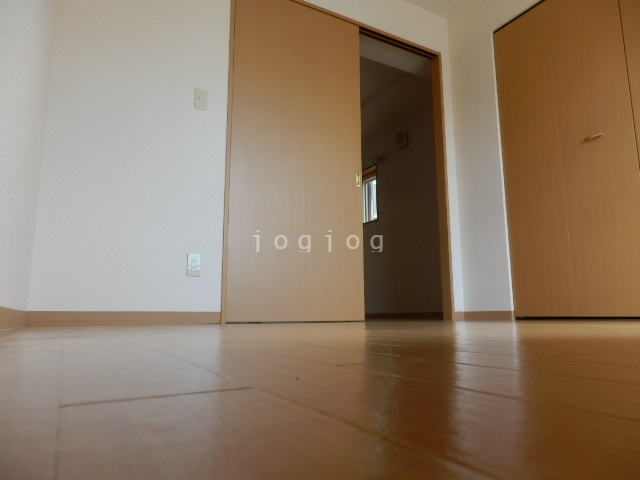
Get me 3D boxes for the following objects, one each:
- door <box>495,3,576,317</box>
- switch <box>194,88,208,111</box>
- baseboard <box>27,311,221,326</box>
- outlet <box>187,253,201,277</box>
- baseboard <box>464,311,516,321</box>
[{"bbox_3d":[1.364,-0.524,2.861,0.030,2.010,0.410,5,-11,-29],"label":"door"},{"bbox_3d":[-0.654,-0.776,2.451,0.069,0.118,0.010,5,-11,-29],"label":"switch"},{"bbox_3d":[-0.892,0.374,2.122,0.850,0.060,0.012,5,-11,-29],"label":"baseboard"},{"bbox_3d":[-0.651,0.131,2.296,0.069,0.117,0.010,5,-11,-29],"label":"outlet"},{"bbox_3d":[1.147,0.521,3.022,0.012,0.060,0.405,5,-11,-29],"label":"baseboard"}]

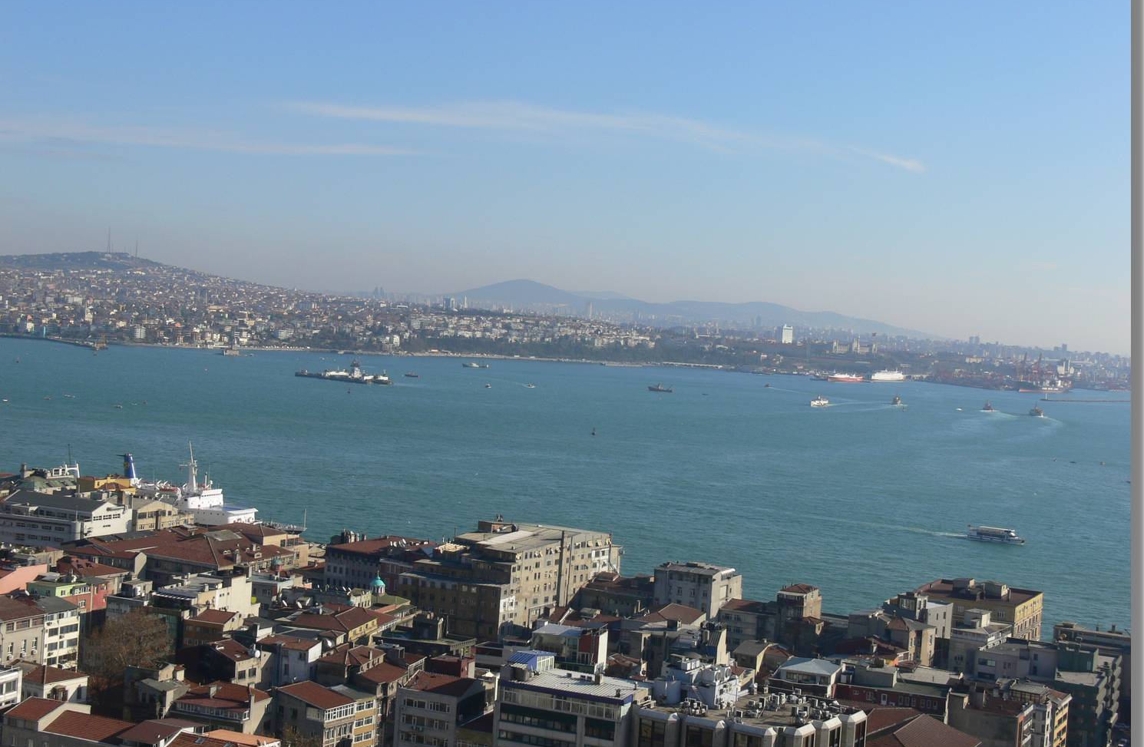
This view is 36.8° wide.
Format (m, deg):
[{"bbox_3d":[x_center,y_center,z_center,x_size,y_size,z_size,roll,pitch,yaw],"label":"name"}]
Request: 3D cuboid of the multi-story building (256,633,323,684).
[{"bbox_3d":[-62.270,65.650,374.430,12.200,16.000,11.000,4,2,7],"label":"multi-story building"}]

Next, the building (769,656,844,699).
[{"bbox_3d":[55.860,75.640,410.330,13.900,15.000,13.000,5,2,18],"label":"building"}]

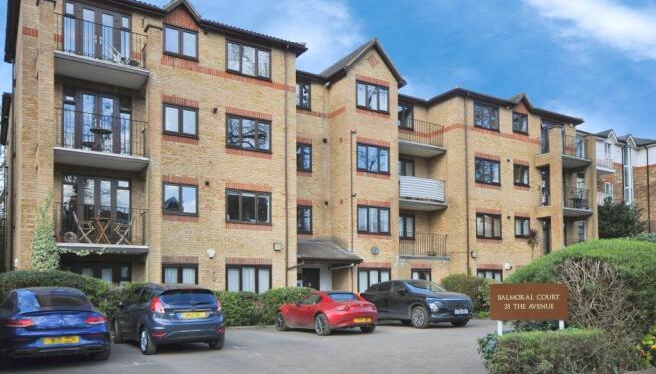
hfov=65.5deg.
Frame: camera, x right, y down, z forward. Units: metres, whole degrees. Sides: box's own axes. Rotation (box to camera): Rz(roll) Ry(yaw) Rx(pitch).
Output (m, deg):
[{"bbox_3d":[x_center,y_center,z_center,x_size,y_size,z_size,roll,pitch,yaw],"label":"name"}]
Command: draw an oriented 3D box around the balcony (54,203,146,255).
[{"bbox_3d":[-6.730,1.279,15.095,2.460,1.250,1.360,3,-6,-30],"label":"balcony"}]

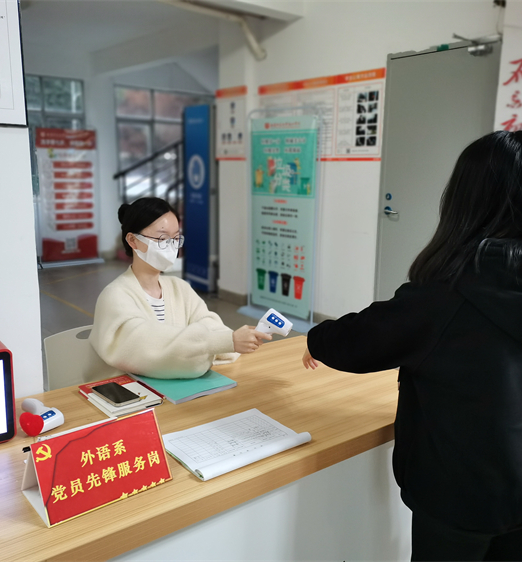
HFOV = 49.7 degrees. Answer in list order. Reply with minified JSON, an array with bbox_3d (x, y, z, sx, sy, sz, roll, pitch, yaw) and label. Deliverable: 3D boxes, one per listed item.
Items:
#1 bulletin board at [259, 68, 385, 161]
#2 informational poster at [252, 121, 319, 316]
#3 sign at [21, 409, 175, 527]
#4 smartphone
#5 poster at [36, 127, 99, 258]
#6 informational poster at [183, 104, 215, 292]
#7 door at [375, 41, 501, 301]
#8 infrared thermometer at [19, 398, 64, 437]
[{"bbox_3d":[0.449,-1.384,4.855,0.010,0.695,1.479,-8,14,-40],"label":"bulletin board"},{"bbox_3d":[0.179,-0.565,5.200,0.050,1.865,0.836,-8,14,-40],"label":"informational poster"},{"bbox_3d":[-0.334,0.357,1.150,0.260,0.132,0.153,-8,14,-40],"label":"sign"},{"bbox_3d":[-0.398,0.310,1.544,0.072,0.009,0.149,-9,14,-42],"label":"smartphone"},{"bbox_3d":[-2.814,-1.230,8.276,0.869,1.937,0.050,-8,14,-38],"label":"poster"},{"bbox_3d":[-0.745,-0.954,6.617,0.050,2.114,0.562,-7,13,-35],"label":"informational poster"},{"bbox_3d":[1.216,-0.502,4.094,0.080,2.223,0.888,-8,14,-40],"label":"door"},{"bbox_3d":[-0.586,0.342,1.443,0.160,0.044,0.122,6,12,26],"label":"infrared thermometer"}]

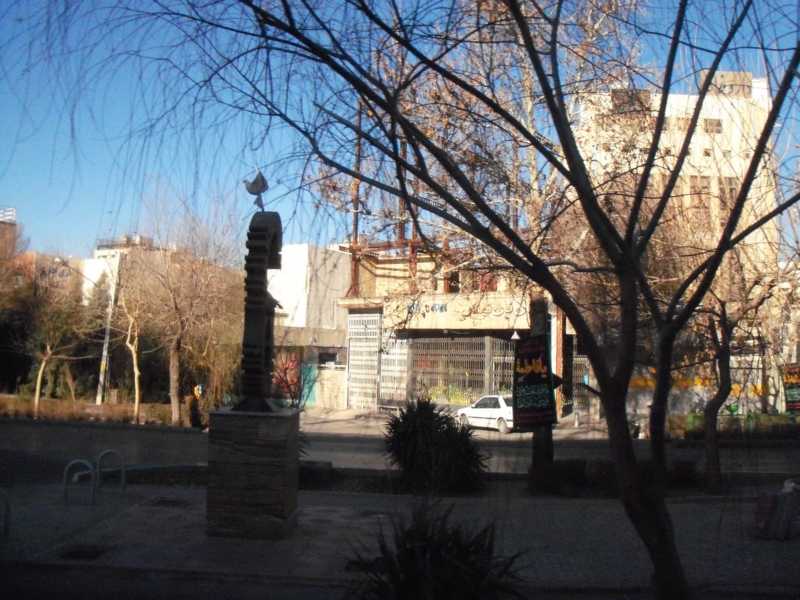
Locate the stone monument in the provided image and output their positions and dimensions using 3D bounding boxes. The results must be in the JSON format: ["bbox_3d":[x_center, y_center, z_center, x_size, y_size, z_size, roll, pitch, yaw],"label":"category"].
[{"bbox_3d":[-2.162,0.793,12.419,1.208,5.402,0.950,0,-5,4],"label":"stone monument"}]

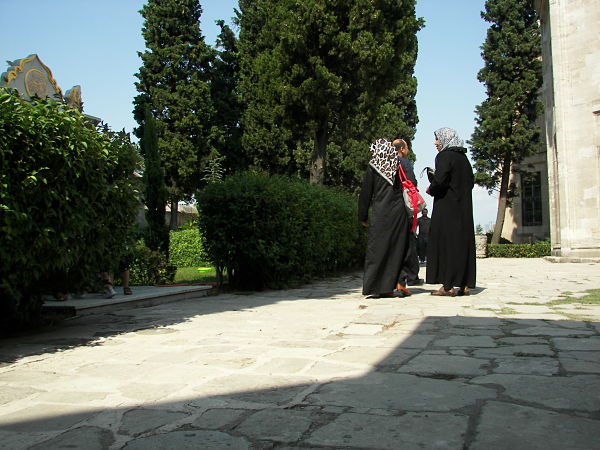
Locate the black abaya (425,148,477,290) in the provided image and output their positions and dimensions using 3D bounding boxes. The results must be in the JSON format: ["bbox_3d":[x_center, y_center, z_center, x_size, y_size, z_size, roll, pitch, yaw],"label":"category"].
[{"bbox_3d":[1.528,-0.075,6.280,0.500,1.410,0.500,-2,-3,31],"label":"black abaya"}]

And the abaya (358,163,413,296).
[{"bbox_3d":[0.859,0.040,6.250,0.540,1.350,0.480,-2,-2,22],"label":"abaya"}]

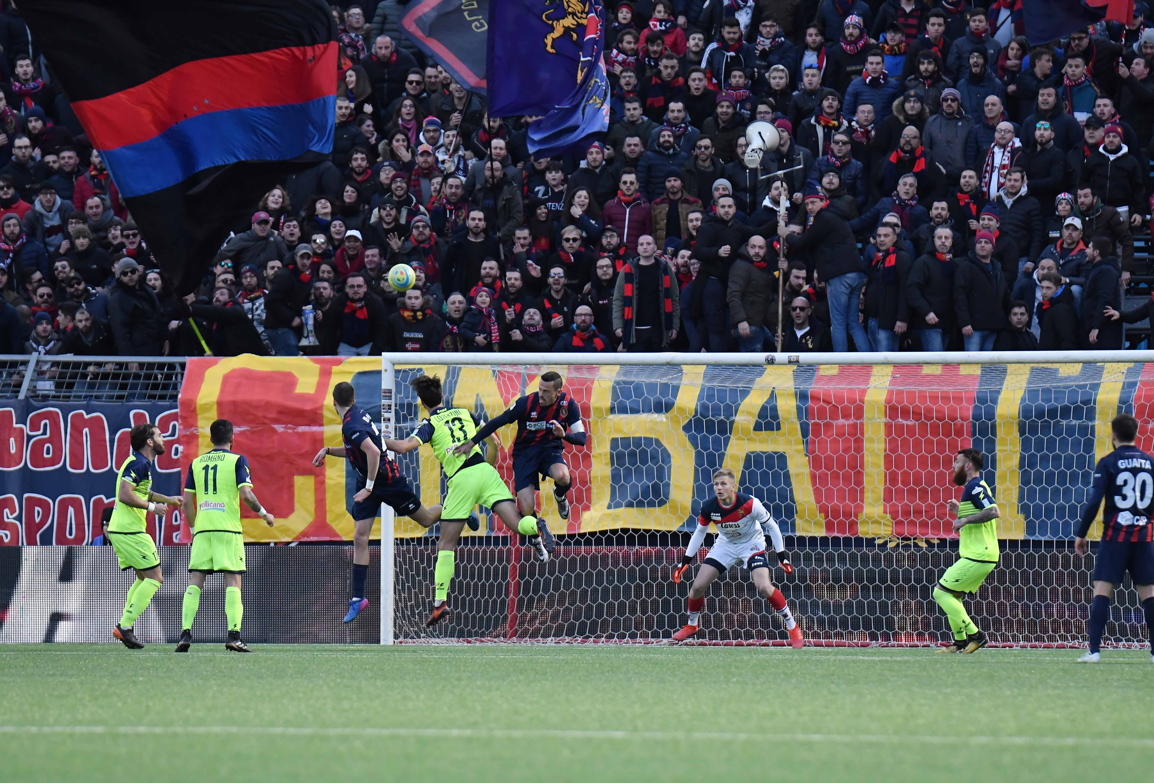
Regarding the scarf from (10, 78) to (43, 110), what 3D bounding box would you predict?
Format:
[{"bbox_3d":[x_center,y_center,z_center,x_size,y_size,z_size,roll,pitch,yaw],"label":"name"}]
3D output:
[{"bbox_3d":[-5.496,-2.981,132.000,0.330,0.300,0.250,0,-1,3],"label":"scarf"}]

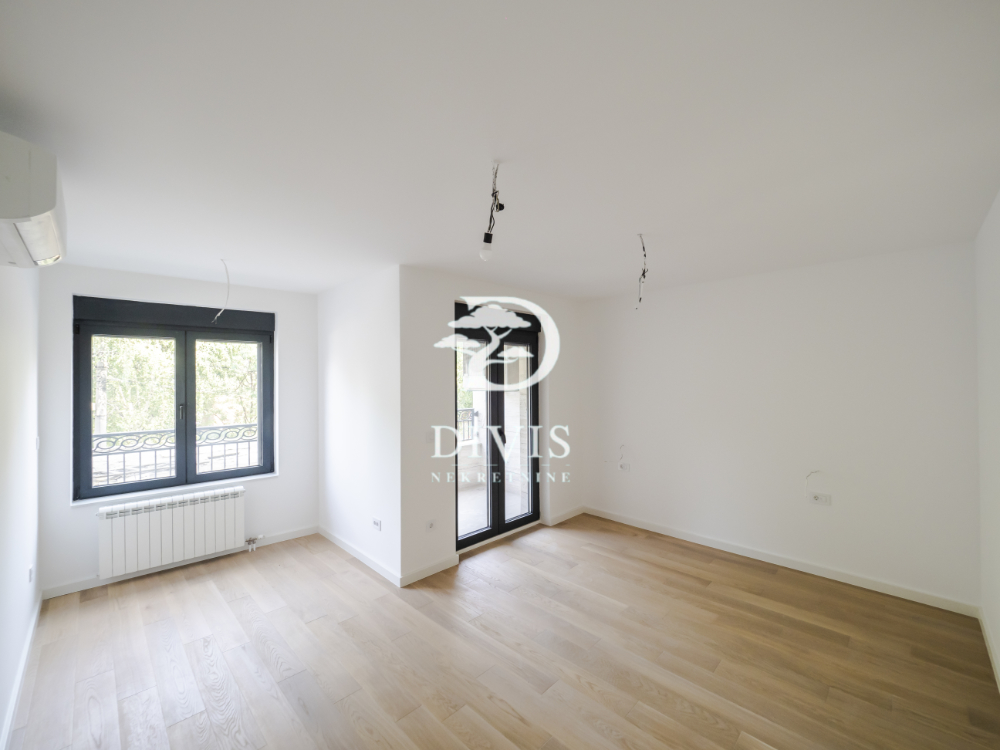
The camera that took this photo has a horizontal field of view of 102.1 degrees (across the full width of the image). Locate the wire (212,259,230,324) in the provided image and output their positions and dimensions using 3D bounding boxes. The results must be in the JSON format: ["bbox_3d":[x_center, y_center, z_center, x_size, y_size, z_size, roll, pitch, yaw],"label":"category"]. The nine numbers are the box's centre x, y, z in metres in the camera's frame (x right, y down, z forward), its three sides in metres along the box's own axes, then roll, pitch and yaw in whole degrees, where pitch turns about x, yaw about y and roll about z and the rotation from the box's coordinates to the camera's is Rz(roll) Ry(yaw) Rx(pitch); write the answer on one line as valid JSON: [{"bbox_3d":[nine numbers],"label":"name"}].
[{"bbox_3d":[-2.170,-0.648,3.150,0.115,0.500,0.060,0,0,-40],"label":"wire"}]

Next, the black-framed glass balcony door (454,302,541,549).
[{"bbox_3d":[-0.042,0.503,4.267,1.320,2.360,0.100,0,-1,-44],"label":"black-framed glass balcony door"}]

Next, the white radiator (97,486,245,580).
[{"bbox_3d":[-2.985,1.412,3.745,1.050,0.585,0.100,0,0,-40],"label":"white radiator"}]

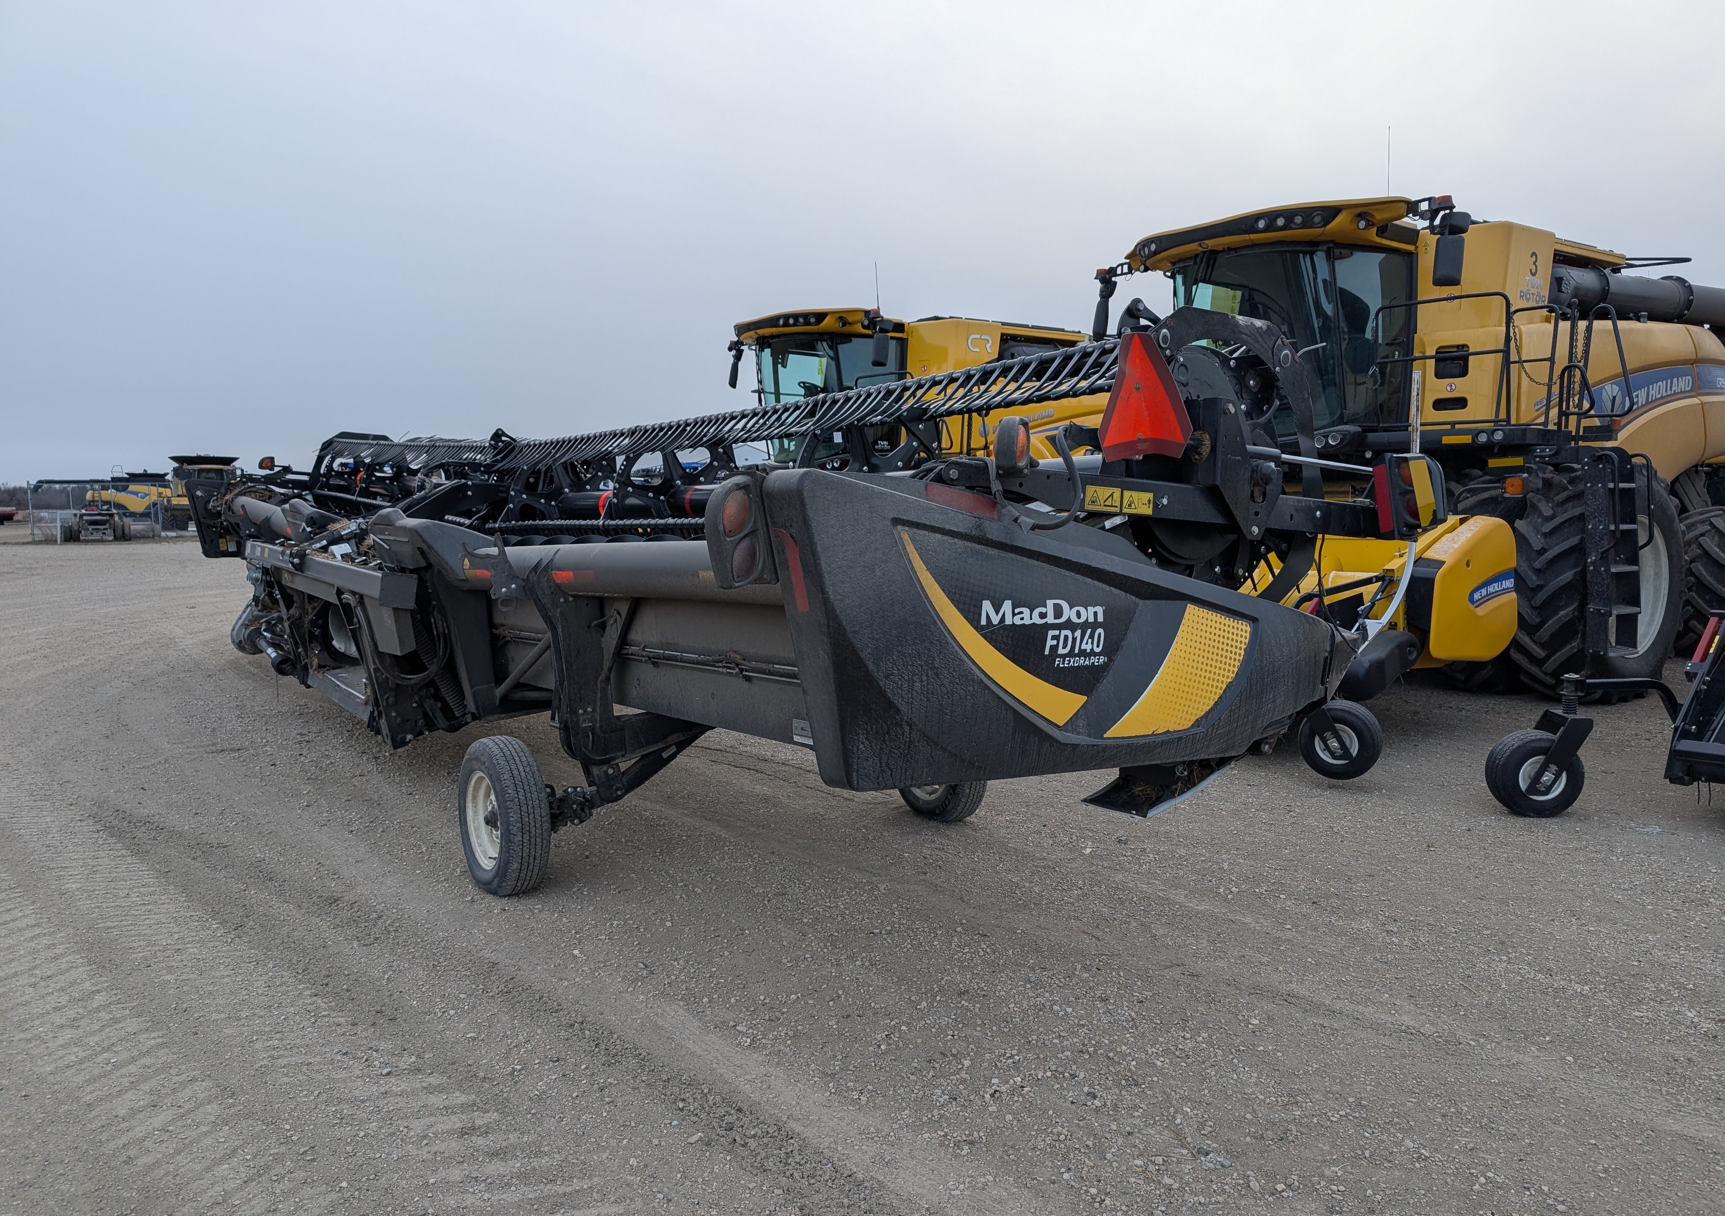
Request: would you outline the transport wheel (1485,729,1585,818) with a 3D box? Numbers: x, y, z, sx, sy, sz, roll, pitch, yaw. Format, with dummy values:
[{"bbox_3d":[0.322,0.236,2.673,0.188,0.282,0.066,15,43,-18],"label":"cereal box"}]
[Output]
[{"bbox_3d":[3.597,0.891,6.412,0.445,0.445,0.217,0,5,3],"label":"transport wheel"}]

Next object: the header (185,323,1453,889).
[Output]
[{"bbox_3d":[-2.706,-0.376,9.266,3.330,2.480,12.600,-4,6,-36],"label":"header"}]

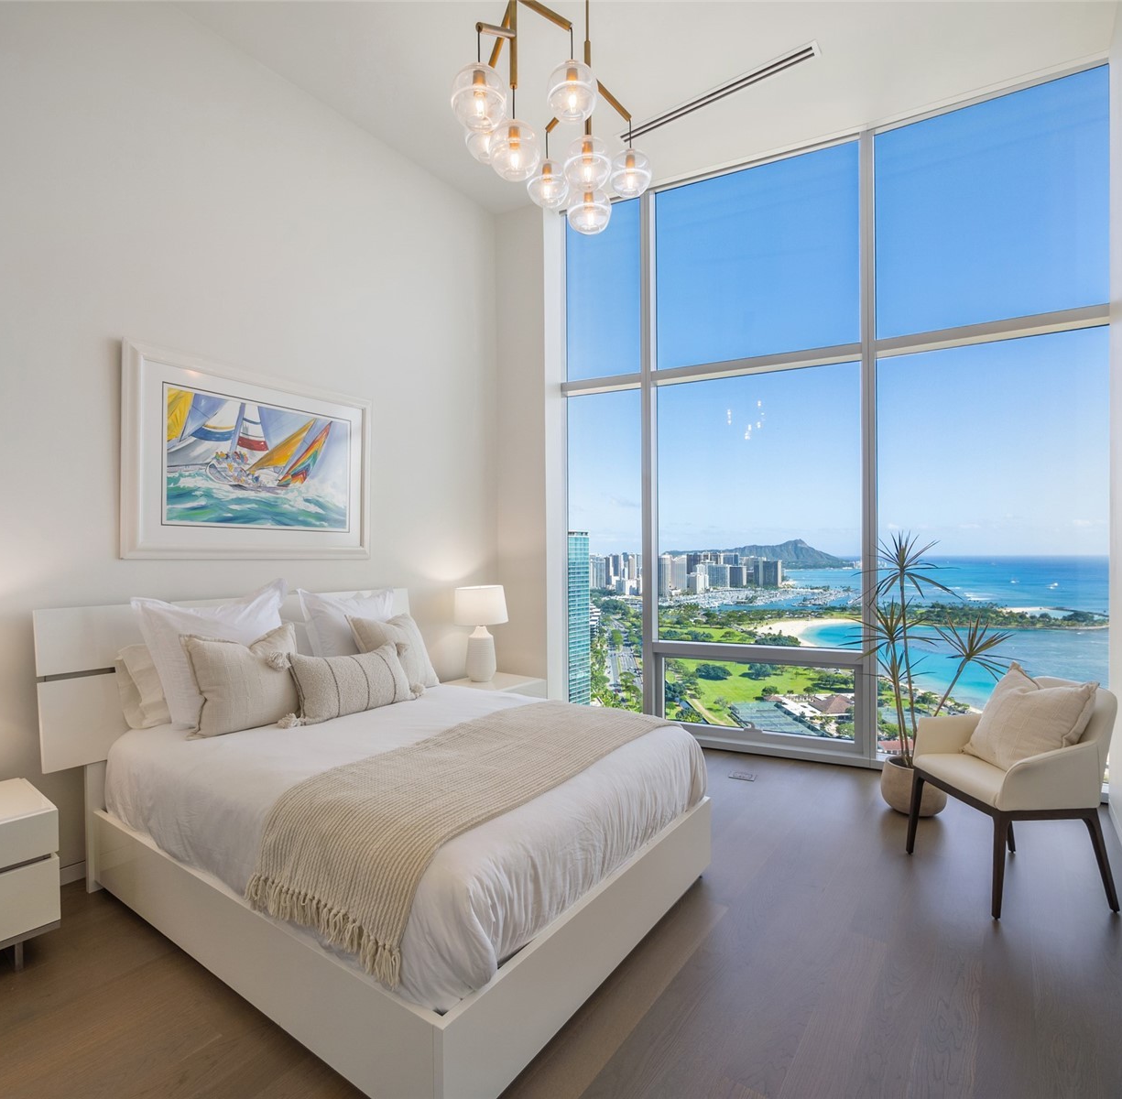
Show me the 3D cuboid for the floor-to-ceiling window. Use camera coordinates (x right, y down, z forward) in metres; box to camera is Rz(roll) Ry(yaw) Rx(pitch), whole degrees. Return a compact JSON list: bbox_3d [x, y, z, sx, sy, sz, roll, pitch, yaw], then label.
[{"bbox_3d":[1.597,-0.655,4.133,3.429,4.203,0.160,0,-1,25],"label":"floor-to-ceiling window"}]

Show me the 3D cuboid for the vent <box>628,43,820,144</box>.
[{"bbox_3d":[0.903,-2.797,3.650,1.264,0.040,0.114,-1,-1,35],"label":"vent"}]

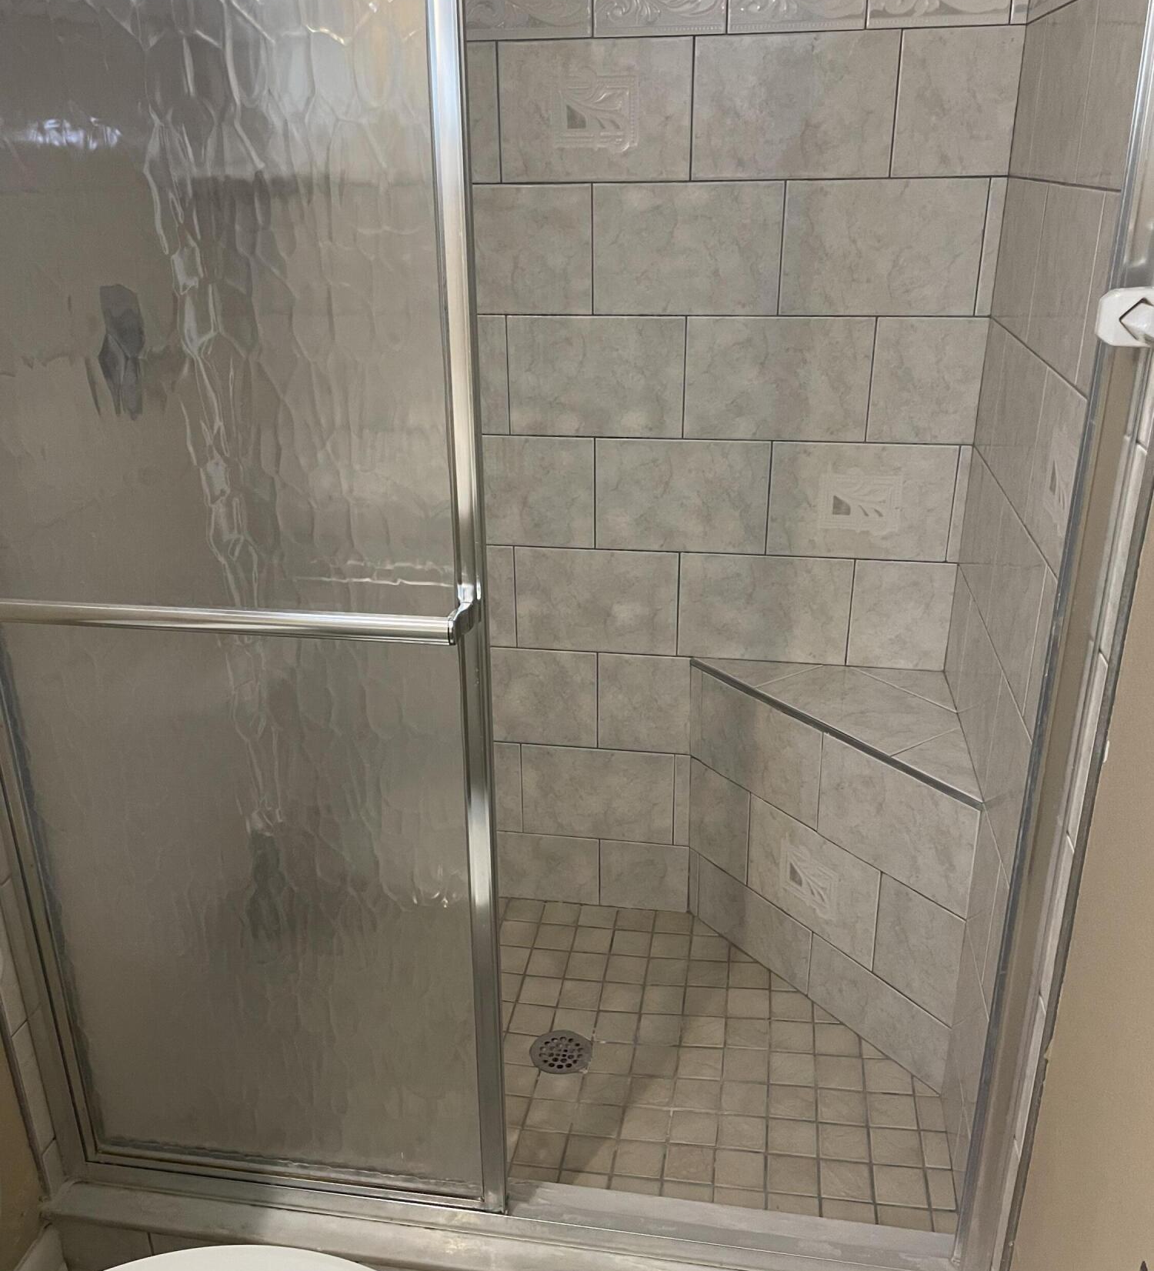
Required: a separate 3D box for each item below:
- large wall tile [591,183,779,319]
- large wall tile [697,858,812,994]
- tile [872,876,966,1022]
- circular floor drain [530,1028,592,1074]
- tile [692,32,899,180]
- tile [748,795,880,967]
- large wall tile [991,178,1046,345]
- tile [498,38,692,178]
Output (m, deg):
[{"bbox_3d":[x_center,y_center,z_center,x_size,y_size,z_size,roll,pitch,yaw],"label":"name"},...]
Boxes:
[{"bbox_3d":[0.178,-0.627,1.879,0.304,0.203,0.010,3,23,9],"label":"large wall tile"},{"bbox_3d":[0.337,0.551,2.212,0.010,0.142,0.304,-16,28,-32],"label":"large wall tile"},{"bbox_3d":[0.551,0.504,1.864,0.010,0.199,0.156,-18,28,-34],"label":"tile"},{"bbox_3d":[-0.027,0.723,2.001,0.108,0.008,0.108,-1,23,0],"label":"circular floor drain"},{"bbox_3d":[0.332,-0.810,1.774,0.304,0.203,0.010,3,23,9],"label":"tile"},{"bbox_3d":[0.408,0.423,2.011,0.009,0.201,0.302,-16,27,-32],"label":"tile"},{"bbox_3d":[0.631,-0.538,1.648,0.009,0.203,0.301,3,23,9],"label":"large wall tile"},{"bbox_3d":[0.028,-0.811,1.789,0.299,0.201,0.010,3,24,9],"label":"tile"}]

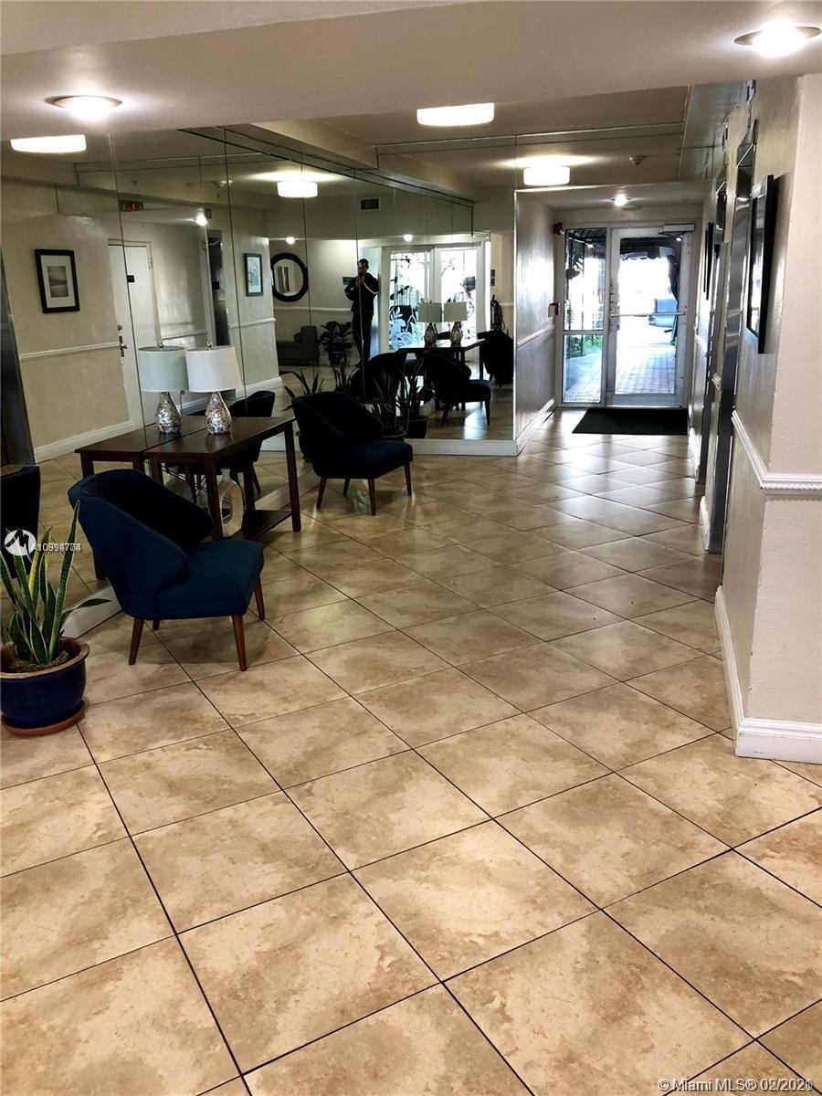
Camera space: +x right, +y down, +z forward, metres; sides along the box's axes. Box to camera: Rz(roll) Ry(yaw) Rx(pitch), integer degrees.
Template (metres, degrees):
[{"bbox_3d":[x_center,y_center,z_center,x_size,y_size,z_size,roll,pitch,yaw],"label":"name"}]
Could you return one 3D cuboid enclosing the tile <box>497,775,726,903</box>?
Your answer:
[{"bbox_3d":[0.552,0.798,2.475,0.457,0.012,0.457,-11,19,-28],"label":"tile"}]

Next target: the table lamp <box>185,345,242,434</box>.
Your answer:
[{"bbox_3d":[-1.186,-0.967,5.357,0.340,0.525,0.340,3,18,15],"label":"table lamp"}]

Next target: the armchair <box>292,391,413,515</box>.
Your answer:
[{"bbox_3d":[-0.405,-0.735,6.529,0.740,0.830,0.690,5,18,21],"label":"armchair"}]

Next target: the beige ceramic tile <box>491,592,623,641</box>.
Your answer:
[{"bbox_3d":[0.705,0.331,4.351,0.491,0.013,0.491,-11,20,-28],"label":"beige ceramic tile"}]

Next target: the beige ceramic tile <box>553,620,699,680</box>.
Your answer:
[{"bbox_3d":[0.966,0.453,3.987,0.500,0.010,0.500,-11,20,-28],"label":"beige ceramic tile"}]

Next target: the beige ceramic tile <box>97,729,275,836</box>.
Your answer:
[{"bbox_3d":[-0.767,0.793,3.048,0.500,0.010,0.500,-11,20,-28],"label":"beige ceramic tile"}]

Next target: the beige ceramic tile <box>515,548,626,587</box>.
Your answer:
[{"bbox_3d":[0.900,0.125,5.054,0.500,0.010,0.500,-11,20,-28],"label":"beige ceramic tile"}]

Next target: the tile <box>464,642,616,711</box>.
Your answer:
[{"bbox_3d":[0.533,0.538,3.752,0.500,0.010,0.500,-11,20,-28],"label":"tile"}]

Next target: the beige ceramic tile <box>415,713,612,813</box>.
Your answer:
[{"bbox_3d":[0.345,0.740,3.062,0.491,0.013,0.491,-11,20,-28],"label":"beige ceramic tile"}]

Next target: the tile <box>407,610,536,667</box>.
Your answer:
[{"bbox_3d":[0.277,0.414,4.121,0.491,0.013,0.491,-11,20,-28],"label":"tile"}]

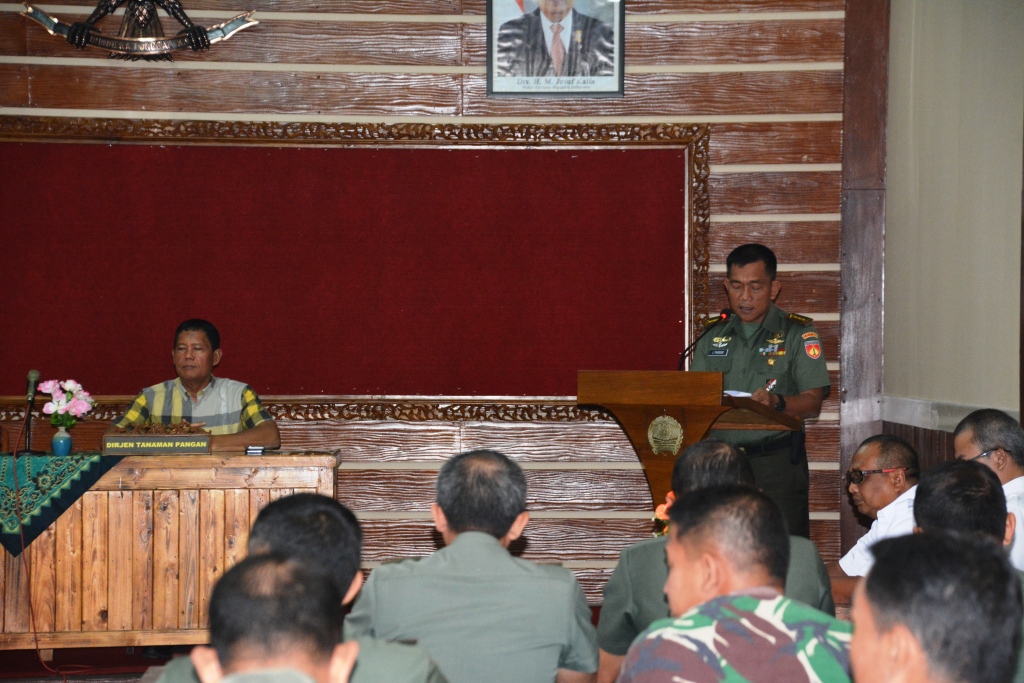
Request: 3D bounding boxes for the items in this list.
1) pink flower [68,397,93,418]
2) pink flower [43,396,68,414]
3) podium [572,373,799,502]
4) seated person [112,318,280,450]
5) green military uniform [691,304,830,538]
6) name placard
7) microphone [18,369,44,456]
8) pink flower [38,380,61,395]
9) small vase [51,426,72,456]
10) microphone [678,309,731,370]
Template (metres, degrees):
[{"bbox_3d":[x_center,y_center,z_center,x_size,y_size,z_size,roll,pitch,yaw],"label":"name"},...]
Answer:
[{"bbox_3d":[-1.627,0.249,27.360,0.088,0.080,0.075,0,0,-6],"label":"pink flower"},{"bbox_3d":[-1.723,0.242,27.380,0.095,0.068,0.075,0,0,6],"label":"pink flower"},{"bbox_3d":[0.601,0.700,24.700,0.600,1.200,0.480,0,0,35],"label":"podium"},{"bbox_3d":[-1.210,0.550,27.950,0.630,1.270,0.760,0,0,7],"label":"seated person"},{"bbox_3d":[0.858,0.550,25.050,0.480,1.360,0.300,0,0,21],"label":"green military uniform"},{"bbox_3d":[-1.343,0.389,27.400,0.405,0.078,0.055,0,0,0],"label":"name placard"},{"bbox_3d":[-1.820,0.269,27.500,0.105,0.325,0.130,0,0,18],"label":"microphone"},{"bbox_3d":[-1.747,0.174,27.400,0.083,0.055,0.072,0,0,6],"label":"pink flower"},{"bbox_3d":[-1.702,0.379,27.400,0.077,0.112,0.077,0,0,0],"label":"small vase"},{"bbox_3d":[0.653,0.008,24.780,0.040,0.235,0.260,0,0,35],"label":"microphone"}]

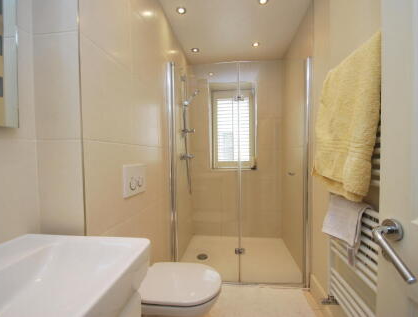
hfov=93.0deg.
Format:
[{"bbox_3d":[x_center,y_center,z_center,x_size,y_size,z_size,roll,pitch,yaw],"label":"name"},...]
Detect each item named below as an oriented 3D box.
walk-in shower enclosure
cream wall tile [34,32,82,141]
[{"bbox_3d":[0.296,0.111,2.121,1.175,1.860,0.965,-1,1,7],"label":"walk-in shower enclosure"},{"bbox_3d":[-0.568,-0.272,0.750,0.191,0.399,0.010,-1,1,7],"label":"cream wall tile"}]

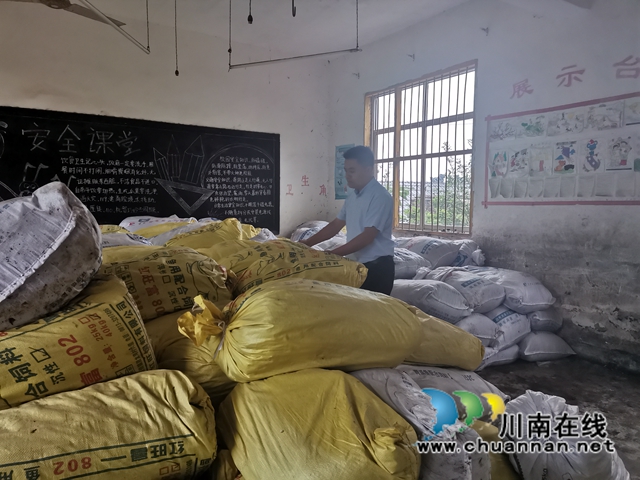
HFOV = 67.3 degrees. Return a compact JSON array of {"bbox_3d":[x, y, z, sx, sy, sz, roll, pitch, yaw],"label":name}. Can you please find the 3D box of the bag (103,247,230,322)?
[{"bbox_3d":[-0.793,0.214,2.420,0.750,0.300,0.420,0,4,-8],"label":"bag"}]

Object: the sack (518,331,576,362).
[{"bbox_3d":[1.874,0.891,4.220,0.430,0.220,0.660,-1,4,-16],"label":"sack"}]

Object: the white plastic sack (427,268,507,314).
[{"bbox_3d":[1.290,0.444,4.445,0.480,0.250,0.700,-4,10,-42],"label":"white plastic sack"}]

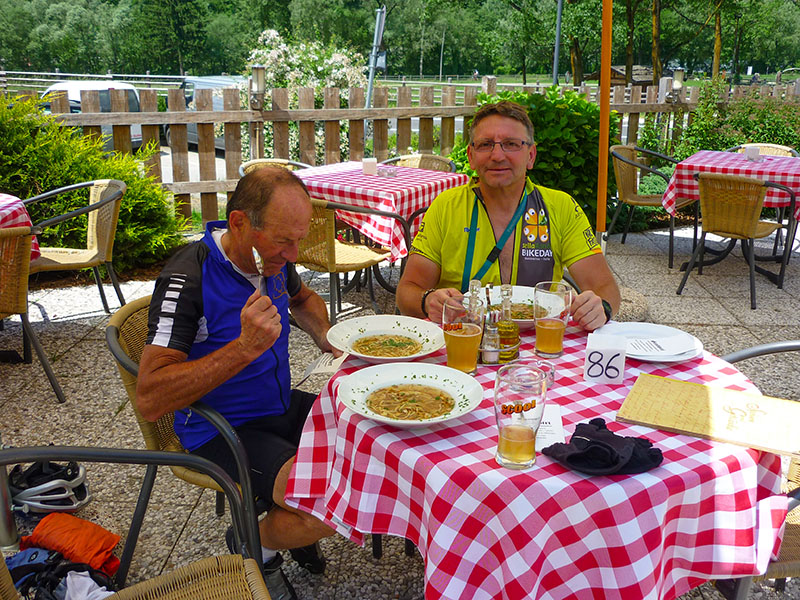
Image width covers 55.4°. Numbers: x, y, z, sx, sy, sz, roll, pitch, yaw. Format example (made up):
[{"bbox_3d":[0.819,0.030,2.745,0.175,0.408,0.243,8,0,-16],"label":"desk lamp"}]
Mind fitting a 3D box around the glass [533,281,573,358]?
[{"bbox_3d":[0.337,0.046,1.692,0.083,0.155,0.083,0,17,0],"label":"glass"}]

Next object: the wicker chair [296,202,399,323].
[{"bbox_3d":[-0.332,-0.180,3.883,0.560,0.755,0.600,14,22,38],"label":"wicker chair"}]

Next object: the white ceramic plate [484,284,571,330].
[{"bbox_3d":[0.290,0.026,1.948,0.266,0.045,0.266,0,17,0],"label":"white ceramic plate"}]

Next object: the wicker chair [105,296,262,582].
[{"bbox_3d":[-0.413,0.413,1.999,0.600,0.755,0.560,10,19,29],"label":"wicker chair"}]

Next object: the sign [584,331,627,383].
[{"bbox_3d":[0.427,0.122,1.590,0.077,0.070,0.098,4,17,13],"label":"sign"}]

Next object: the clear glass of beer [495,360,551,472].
[{"bbox_3d":[0.196,0.195,1.262,0.083,0.158,0.083,0,18,0],"label":"clear glass of beer"}]

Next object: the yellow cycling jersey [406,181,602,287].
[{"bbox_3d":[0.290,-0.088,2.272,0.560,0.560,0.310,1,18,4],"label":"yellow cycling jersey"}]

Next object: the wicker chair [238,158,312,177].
[{"bbox_3d":[-0.632,-0.450,4.685,0.570,0.750,0.550,15,23,39],"label":"wicker chair"}]

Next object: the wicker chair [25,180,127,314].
[{"bbox_3d":[-1.698,-0.185,3.850,0.570,0.750,0.550,-15,23,-38],"label":"wicker chair"}]

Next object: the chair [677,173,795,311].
[{"bbox_3d":[2.036,-0.417,4.618,0.550,0.750,0.570,14,22,35],"label":"chair"}]

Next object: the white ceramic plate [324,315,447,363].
[{"bbox_3d":[-0.027,0.104,1.729,0.275,0.043,0.275,0,18,0],"label":"white ceramic plate"}]

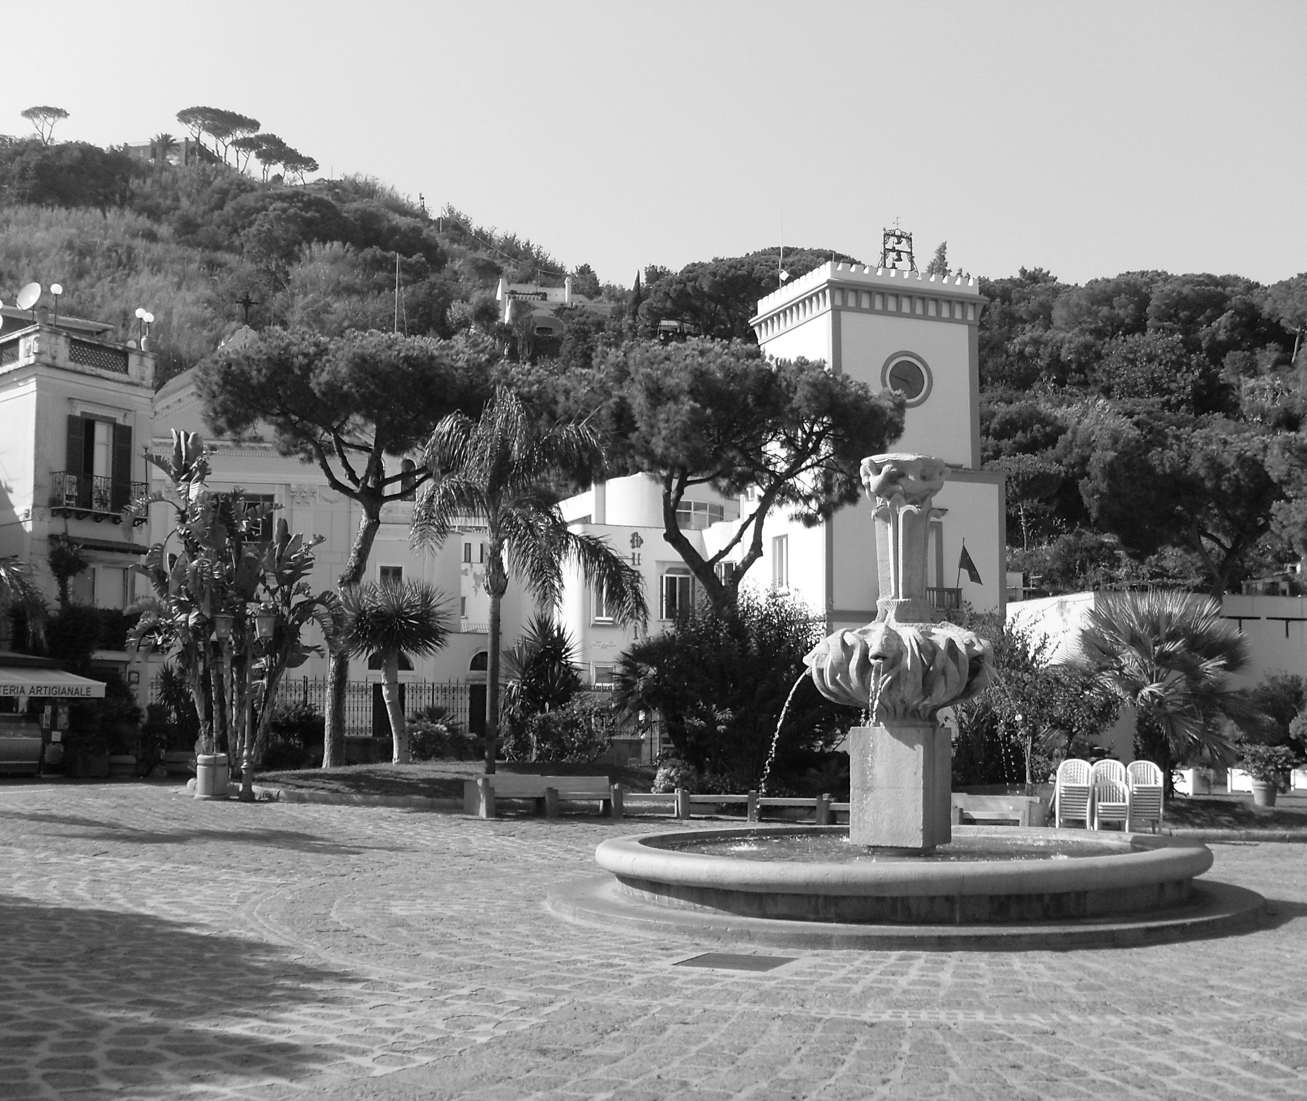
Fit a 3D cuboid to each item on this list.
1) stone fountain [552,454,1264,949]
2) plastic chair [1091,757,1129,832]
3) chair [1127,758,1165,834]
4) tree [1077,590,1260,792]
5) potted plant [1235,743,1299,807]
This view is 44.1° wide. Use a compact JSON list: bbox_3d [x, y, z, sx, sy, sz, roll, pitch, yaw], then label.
[{"bbox_3d":[2.362,1.194,15.573,6.550,4.400,6.550,-1,-7,9],"label":"stone fountain"},{"bbox_3d":[6.413,3.542,22.642,0.540,1.280,0.720,-2,-7,11],"label":"plastic chair"},{"bbox_3d":[6.935,3.566,22.740,0.560,1.250,0.680,-1,-7,10],"label":"chair"},{"bbox_3d":[9.431,2.653,29.886,3.300,3.850,3.300,0,-6,0],"label":"tree"},{"bbox_3d":[10.771,3.950,28.330,1.070,1.130,1.050,0,-6,0],"label":"potted plant"}]

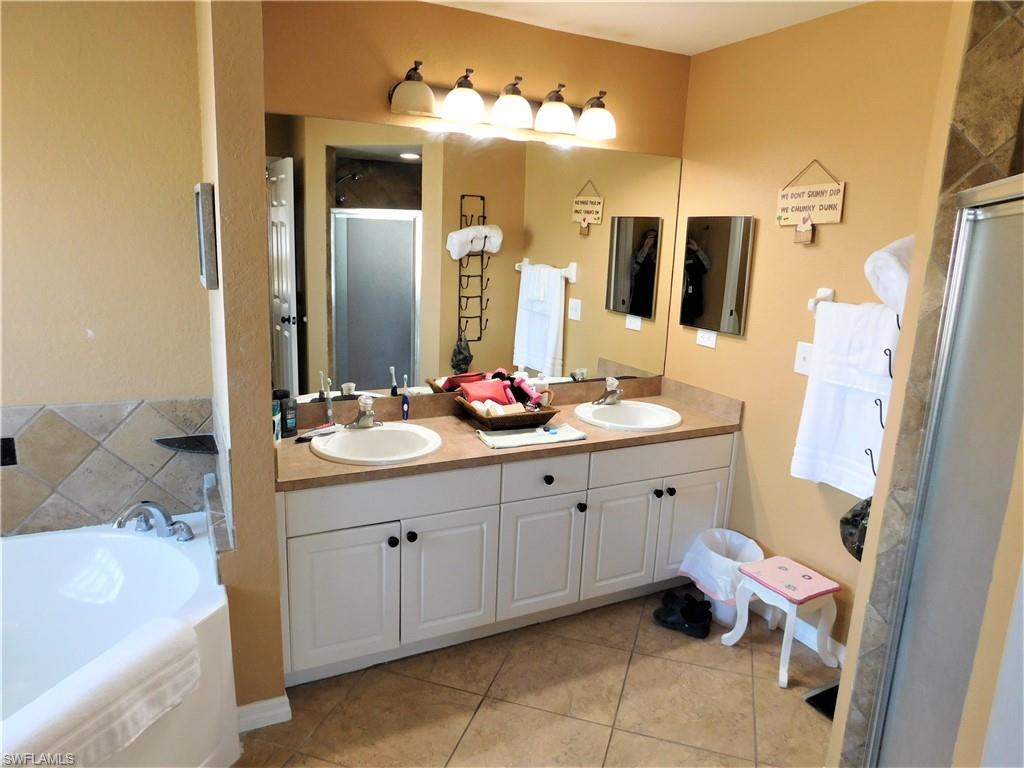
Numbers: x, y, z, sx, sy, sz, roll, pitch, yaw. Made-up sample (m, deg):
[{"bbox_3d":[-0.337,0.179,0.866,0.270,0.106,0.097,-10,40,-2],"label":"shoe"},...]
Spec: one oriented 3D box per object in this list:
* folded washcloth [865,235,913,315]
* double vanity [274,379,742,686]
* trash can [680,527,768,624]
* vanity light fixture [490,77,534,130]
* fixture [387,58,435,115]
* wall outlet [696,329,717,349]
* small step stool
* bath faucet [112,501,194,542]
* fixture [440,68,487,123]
[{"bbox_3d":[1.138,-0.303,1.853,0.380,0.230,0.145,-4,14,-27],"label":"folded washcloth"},{"bbox_3d":[0.001,0.530,2.908,1.992,0.910,0.555,-4,14,-27],"label":"double vanity"},{"bbox_3d":[0.953,0.856,2.964,0.295,0.320,0.295,-4,14,-27],"label":"trash can"},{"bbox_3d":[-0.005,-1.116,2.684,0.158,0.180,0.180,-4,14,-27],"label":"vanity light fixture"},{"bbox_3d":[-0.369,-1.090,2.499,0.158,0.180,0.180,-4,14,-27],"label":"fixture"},{"bbox_3d":[0.915,-0.215,3.197,0.009,0.080,0.127,-4,14,-27],"label":"wall outlet"},{"bbox_3d":[1.070,0.914,2.670,0.295,0.340,0.320,-4,14,-27],"label":"small step stool"},{"bbox_3d":[-1.258,0.475,2.328,0.250,0.150,0.205,7,13,21],"label":"bath faucet"},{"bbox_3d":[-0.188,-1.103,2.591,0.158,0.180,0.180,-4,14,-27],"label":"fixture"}]

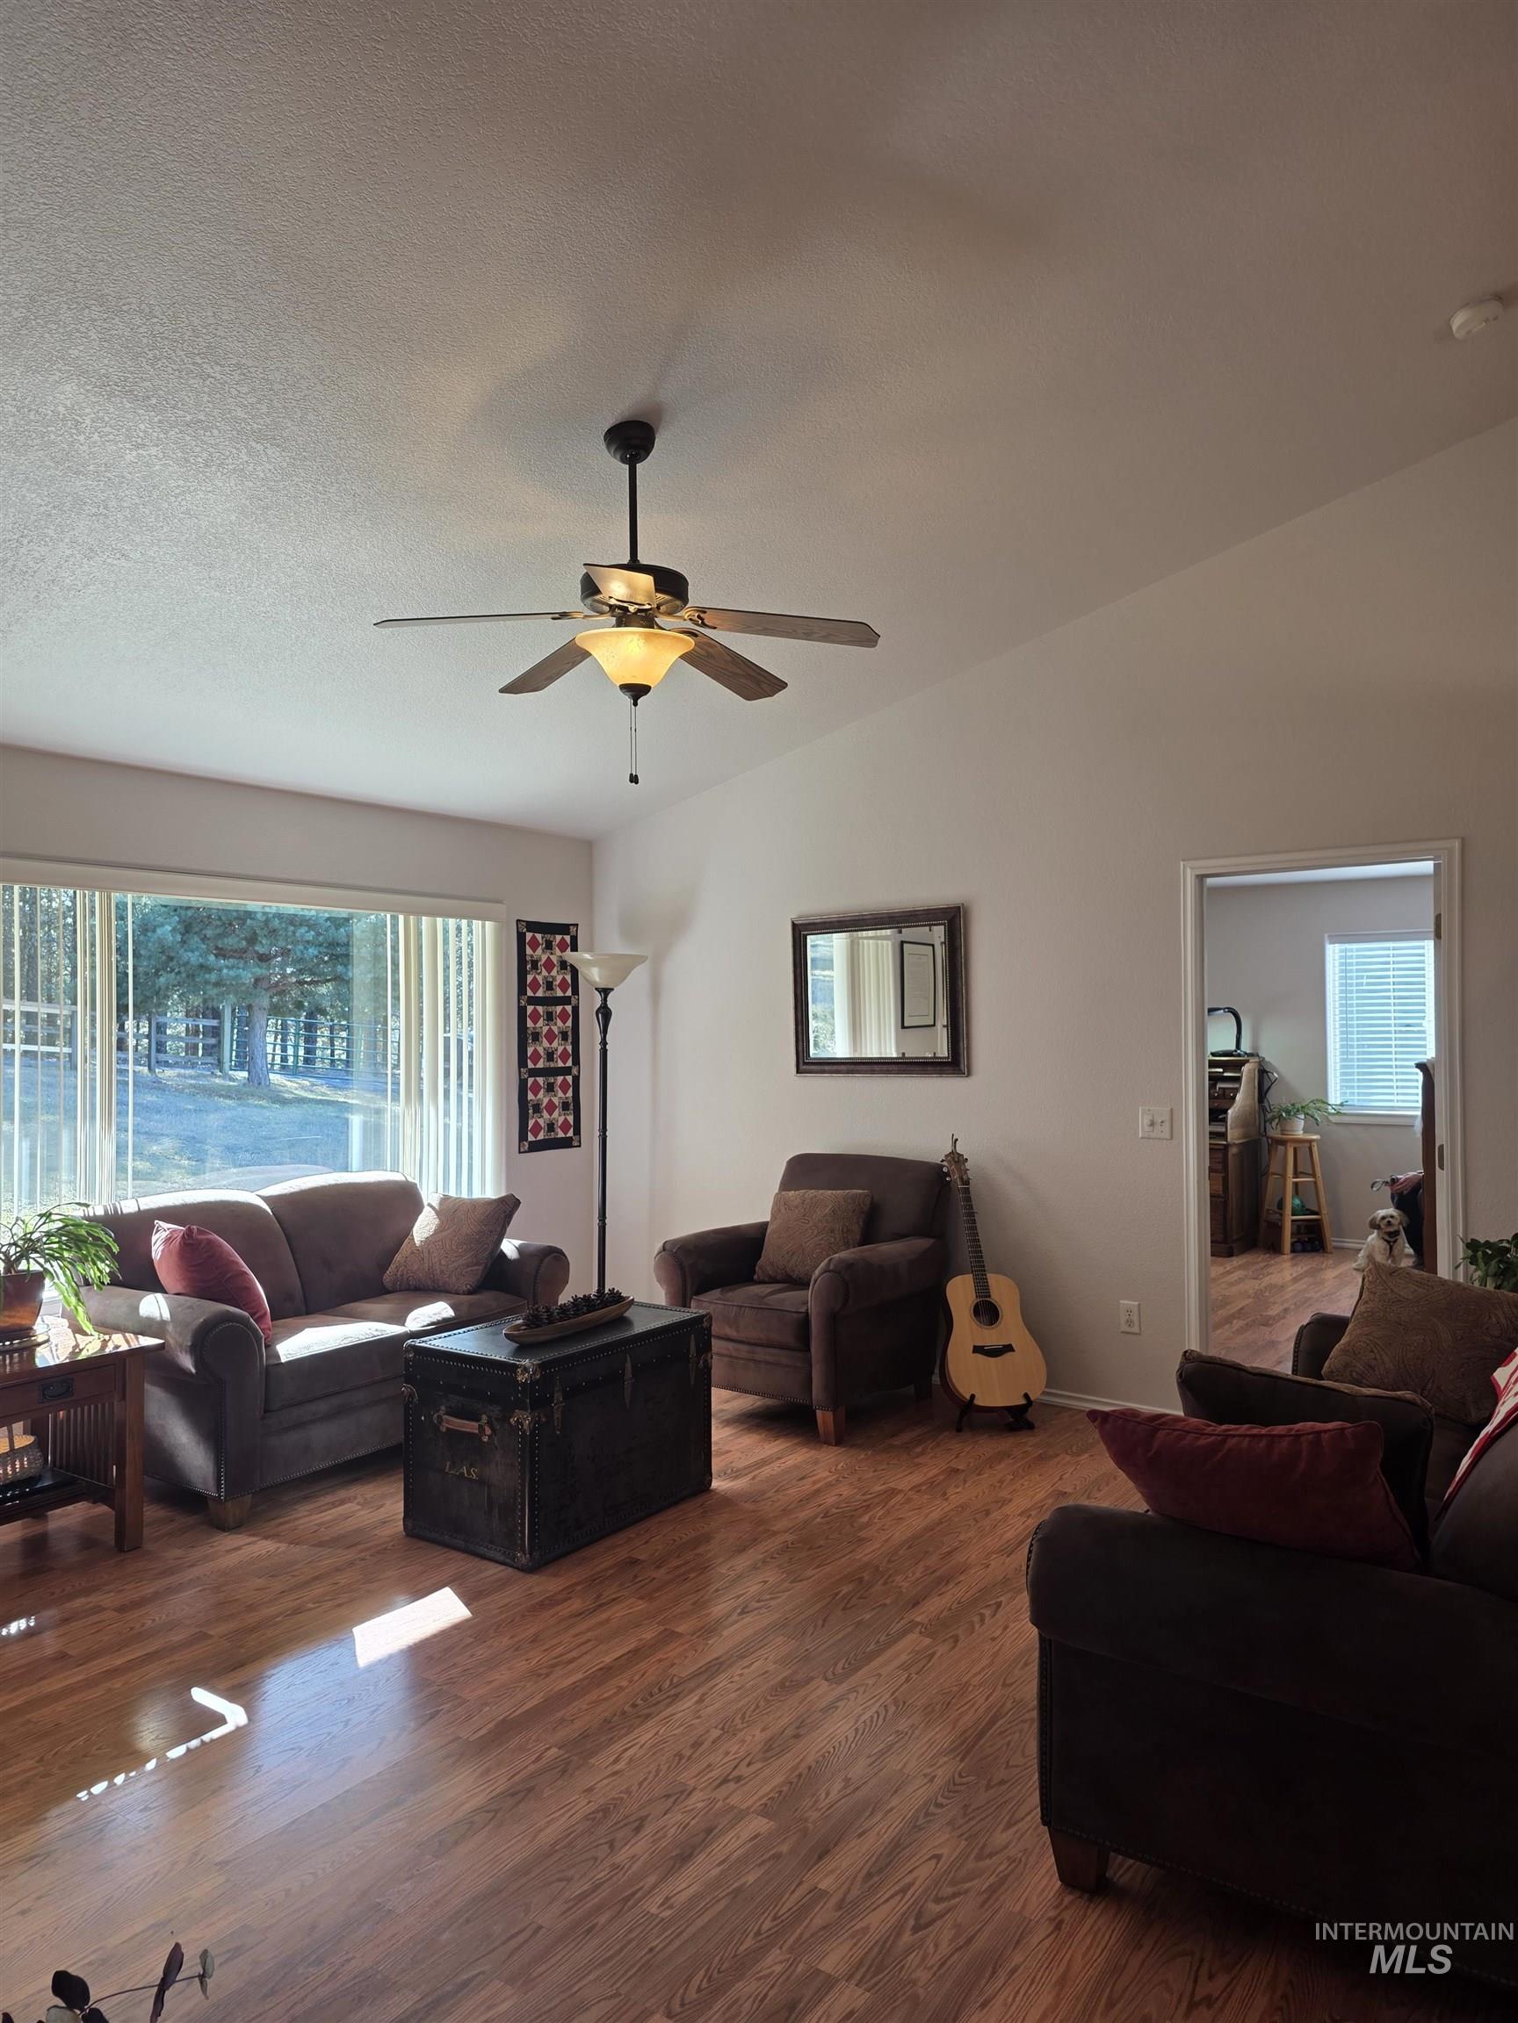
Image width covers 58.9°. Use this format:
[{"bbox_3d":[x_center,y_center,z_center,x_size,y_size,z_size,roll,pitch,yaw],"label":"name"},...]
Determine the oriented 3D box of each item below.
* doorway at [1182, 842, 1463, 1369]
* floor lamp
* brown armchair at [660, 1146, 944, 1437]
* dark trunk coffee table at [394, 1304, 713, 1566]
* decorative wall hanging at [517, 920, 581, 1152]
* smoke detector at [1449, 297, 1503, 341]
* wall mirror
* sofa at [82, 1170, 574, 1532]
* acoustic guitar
[{"bbox_3d":[1.976,0.485,4.725,0.933,2.092,0.130,-1,-2,38],"label":"doorway"},{"bbox_3d":[-0.705,0.661,6.106,0.370,1.833,0.370,0,-1,0],"label":"floor lamp"},{"bbox_3d":[0.218,1.081,5.347,0.930,0.955,0.860,-1,-2,39],"label":"brown armchair"},{"bbox_3d":[-0.596,1.253,4.142,0.512,0.562,0.813,-1,-2,35],"label":"dark trunk coffee table"},{"bbox_3d":[-1.018,0.123,6.603,0.020,1.120,0.412,-1,-2,38],"label":"decorative wall hanging"},{"bbox_3d":[1.980,-1.917,3.714,0.130,0.045,0.130,-18,-12,36],"label":"smoke detector"},{"bbox_3d":[0.512,-0.072,5.780,0.867,0.705,0.040,-1,-2,38],"label":"wall mirror"},{"bbox_3d":[-1.568,1.083,4.827,0.920,0.945,1.570,-1,-2,34],"label":"sofa"},{"bbox_3d":[0.858,1.014,5.231,0.400,1.040,0.125,-5,-19,-5],"label":"acoustic guitar"}]

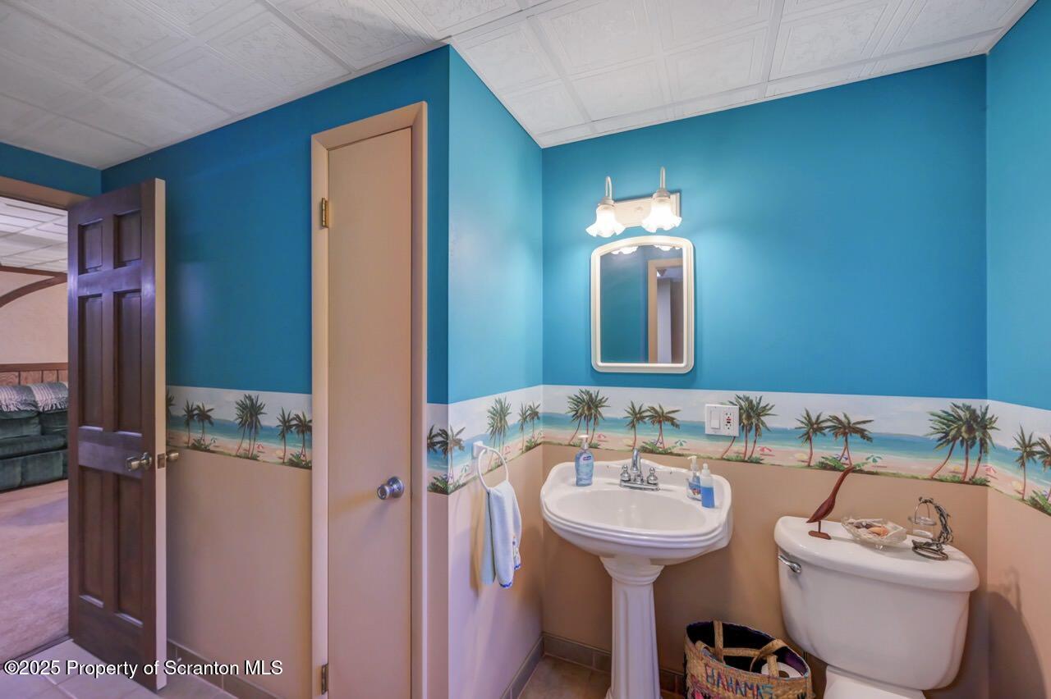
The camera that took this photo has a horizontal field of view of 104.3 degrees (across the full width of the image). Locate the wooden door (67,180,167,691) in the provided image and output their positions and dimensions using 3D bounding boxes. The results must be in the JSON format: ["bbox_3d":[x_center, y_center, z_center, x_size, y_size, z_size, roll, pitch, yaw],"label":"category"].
[{"bbox_3d":[-1.819,0.338,1.803,0.770,2.035,0.037,0,0,24],"label":"wooden door"}]

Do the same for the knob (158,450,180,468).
[{"bbox_3d":[-1.502,0.452,1.715,0.062,0.062,0.062,0,0,24],"label":"knob"}]

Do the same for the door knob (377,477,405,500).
[{"bbox_3d":[-0.419,0.433,1.257,0.066,0.066,0.062,0,0,24],"label":"door knob"}]

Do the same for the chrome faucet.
[{"bbox_3d":[0.412,0.440,1.500,0.150,0.165,0.155,0,0,22],"label":"chrome faucet"}]

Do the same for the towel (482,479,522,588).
[{"bbox_3d":[-0.071,0.588,1.341,0.100,0.305,0.170,0,0,26],"label":"towel"}]

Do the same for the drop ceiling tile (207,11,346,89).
[{"bbox_3d":[-0.757,-0.910,1.249,0.290,0.020,0.270,0,0,24],"label":"drop ceiling tile"}]

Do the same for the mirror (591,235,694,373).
[{"bbox_3d":[0.461,-0.178,1.640,0.400,0.545,0.035,0,0,23],"label":"mirror"}]

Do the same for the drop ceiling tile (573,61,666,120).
[{"bbox_3d":[0.336,-0.910,1.444,0.285,0.020,0.275,0,0,24],"label":"drop ceiling tile"}]

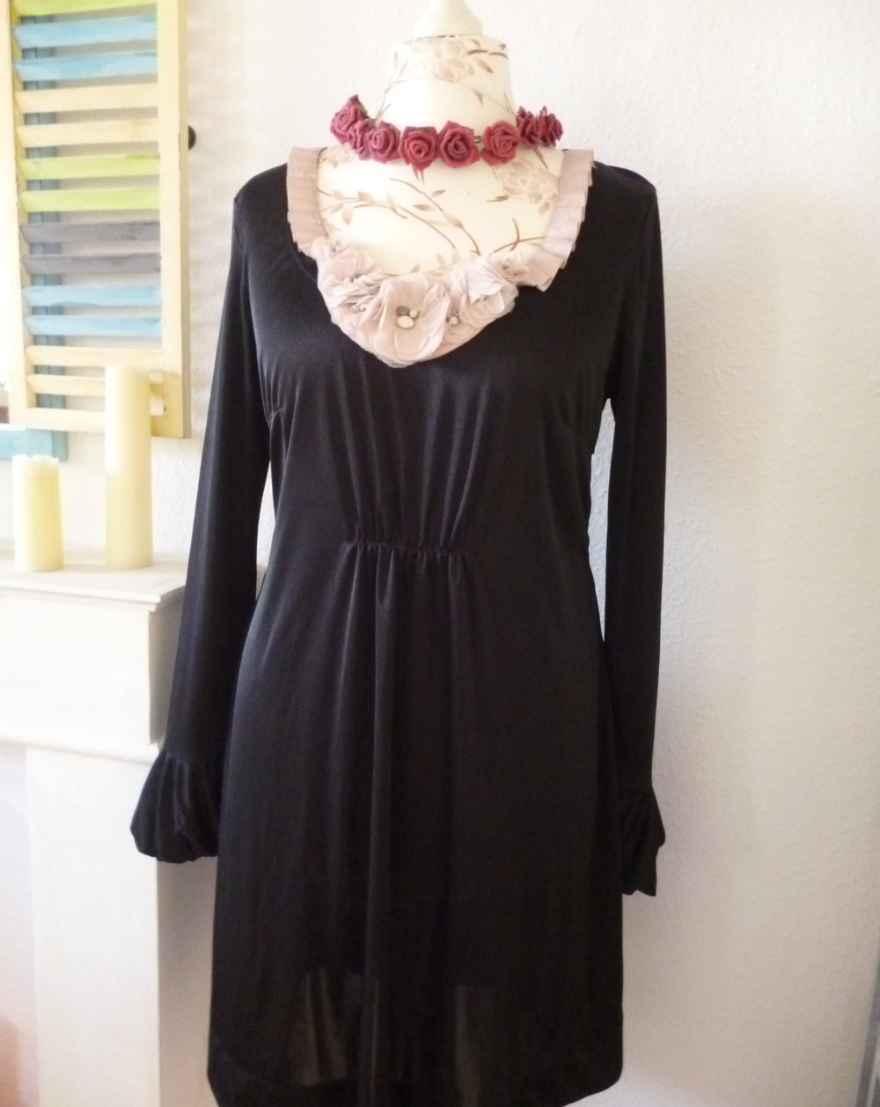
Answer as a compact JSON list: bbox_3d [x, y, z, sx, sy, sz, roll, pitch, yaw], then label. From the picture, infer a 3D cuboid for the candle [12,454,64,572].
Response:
[{"bbox_3d":[-0.581,-0.059,1.375,0.065,0.162,0.065,4,10,11],"label":"candle"}]

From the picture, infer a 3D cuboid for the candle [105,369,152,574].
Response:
[{"bbox_3d":[-0.457,-0.127,1.400,0.065,0.294,0.065,4,10,11],"label":"candle"}]

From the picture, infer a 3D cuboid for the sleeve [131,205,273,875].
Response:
[{"bbox_3d":[-0.235,0.000,0.965,0.120,0.660,0.125,11,10,10],"label":"sleeve"}]

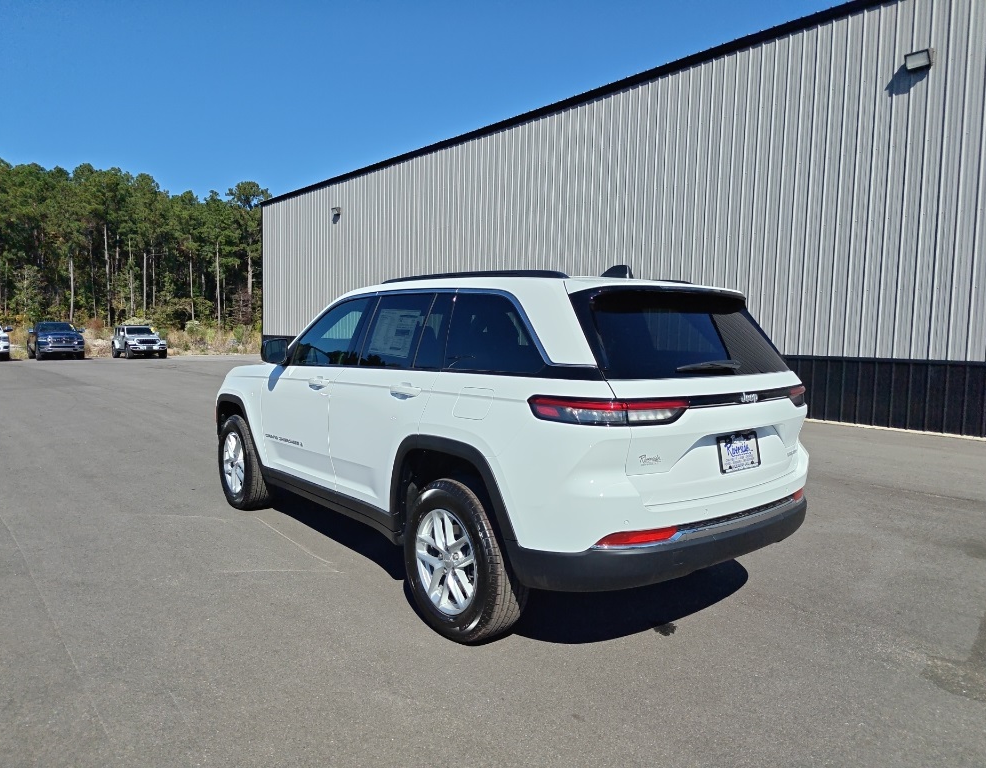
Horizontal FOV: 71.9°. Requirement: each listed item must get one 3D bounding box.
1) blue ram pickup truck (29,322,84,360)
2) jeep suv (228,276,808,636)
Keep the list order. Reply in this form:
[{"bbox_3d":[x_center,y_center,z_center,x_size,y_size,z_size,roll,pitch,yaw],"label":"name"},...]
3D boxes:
[{"bbox_3d":[-23.167,-2.281,36.022,2.085,1.970,5.920,-2,5,-40],"label":"blue ram pickup truck"},{"bbox_3d":[-0.378,0.207,4.913,2.000,1.800,4.920,-2,5,-39],"label":"jeep suv"}]

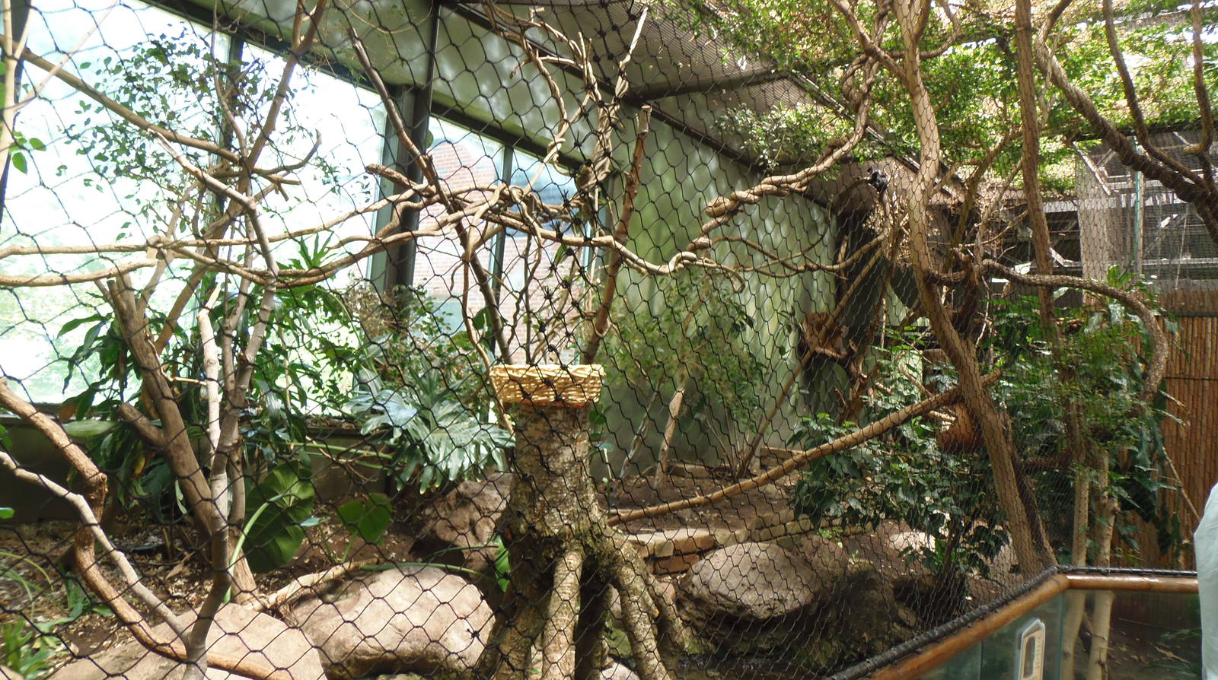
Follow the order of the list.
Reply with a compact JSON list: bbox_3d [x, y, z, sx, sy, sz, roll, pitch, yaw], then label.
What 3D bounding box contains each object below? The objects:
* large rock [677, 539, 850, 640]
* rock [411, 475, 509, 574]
[{"bbox_3d":[0.677,1.100,3.720,0.710,0.340,0.540,3,-5,11],"label":"large rock"},{"bbox_3d":[-0.623,0.808,3.650,0.500,0.420,0.450,5,-5,-9],"label":"rock"}]

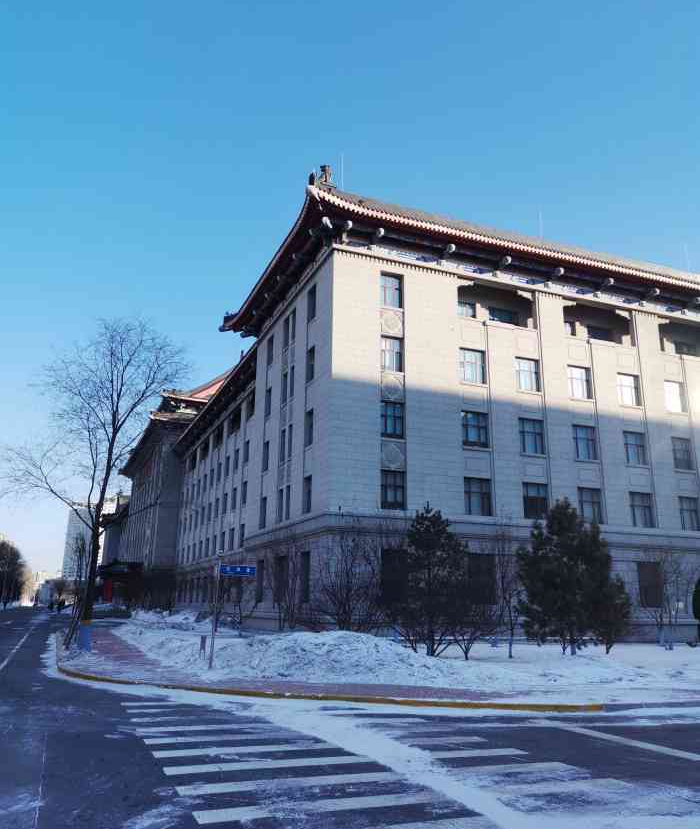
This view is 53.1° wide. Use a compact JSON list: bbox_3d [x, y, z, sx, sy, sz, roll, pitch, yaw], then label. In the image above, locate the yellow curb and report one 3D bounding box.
[{"bbox_3d":[-2.405,6.199,15.975,15.393,0.140,2.014,-8,-17,30],"label":"yellow curb"}]

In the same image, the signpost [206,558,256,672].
[{"bbox_3d":[-3.393,5.641,19.849,1.130,2.923,0.120,9,-17,-28],"label":"signpost"}]

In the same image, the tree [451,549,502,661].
[{"bbox_3d":[4.188,6.247,23.205,1.700,3.560,1.700,-2,-15,10],"label":"tree"}]

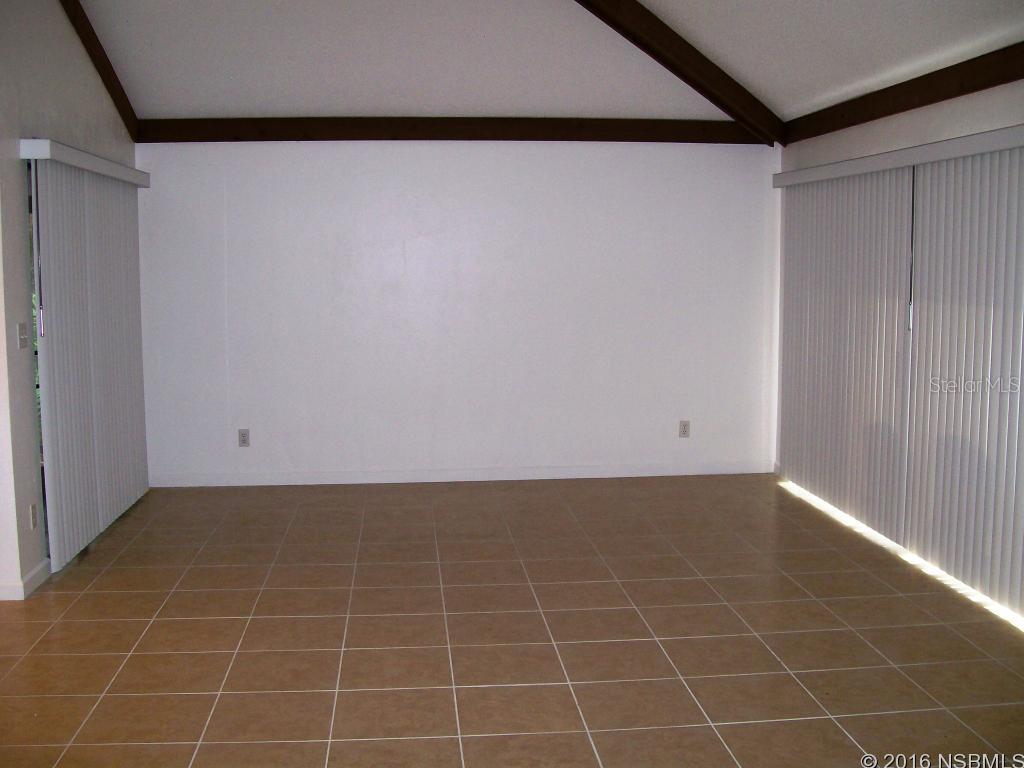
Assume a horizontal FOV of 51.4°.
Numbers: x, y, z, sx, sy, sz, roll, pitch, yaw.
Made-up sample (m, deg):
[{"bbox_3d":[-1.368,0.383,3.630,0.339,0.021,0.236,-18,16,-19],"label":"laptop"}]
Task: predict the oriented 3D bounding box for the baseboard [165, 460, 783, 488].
[{"bbox_3d":[-0.295,0.617,7.242,4.250,0.088,0.017,-1,6,-5],"label":"baseboard"}]

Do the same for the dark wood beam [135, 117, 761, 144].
[{"bbox_3d":[-0.301,-1.664,6.971,4.240,0.158,0.060,-1,6,-5],"label":"dark wood beam"}]

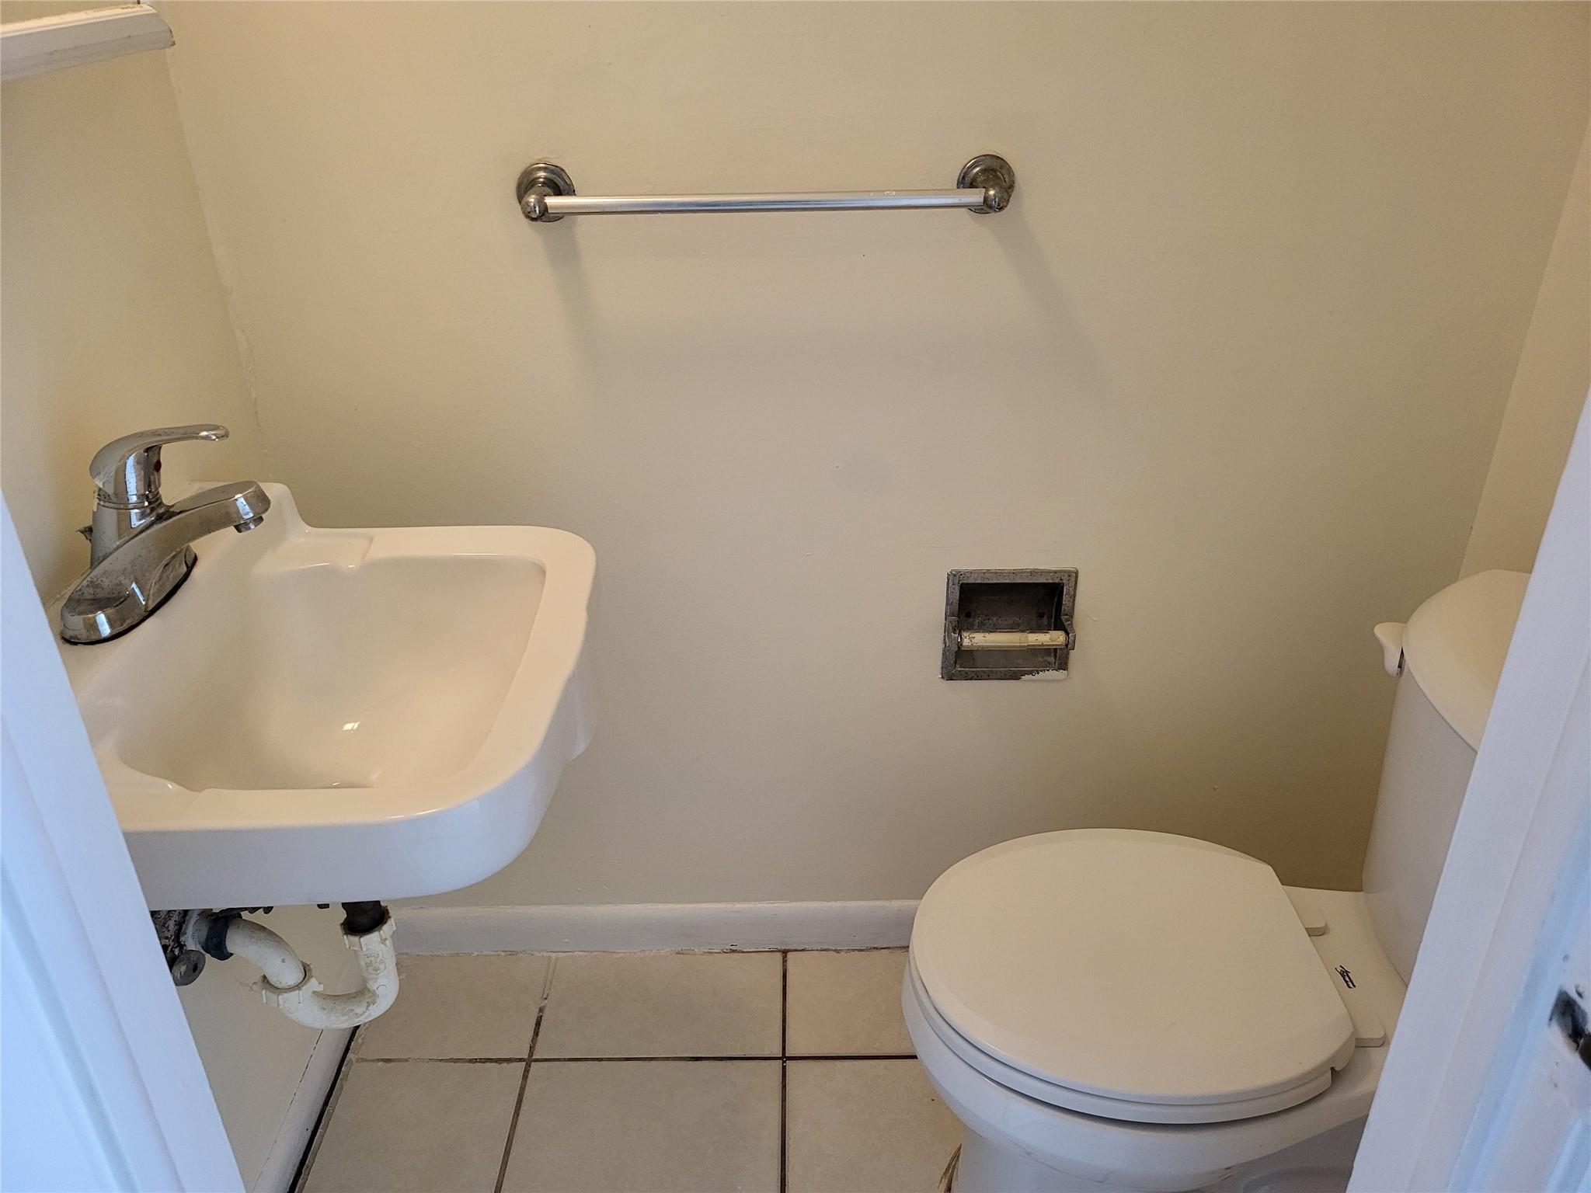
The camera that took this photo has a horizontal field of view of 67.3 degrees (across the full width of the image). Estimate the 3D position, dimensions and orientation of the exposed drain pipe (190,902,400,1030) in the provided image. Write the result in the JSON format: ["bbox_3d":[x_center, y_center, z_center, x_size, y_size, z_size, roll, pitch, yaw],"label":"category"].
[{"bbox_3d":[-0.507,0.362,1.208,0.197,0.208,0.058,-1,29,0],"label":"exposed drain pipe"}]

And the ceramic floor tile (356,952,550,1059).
[{"bbox_3d":[-0.475,0.574,1.671,0.232,0.009,0.187,-1,29,0],"label":"ceramic floor tile"}]

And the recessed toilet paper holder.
[{"bbox_3d":[0.267,0.032,1.507,0.161,0.158,0.064,-1,29,0],"label":"recessed toilet paper holder"}]

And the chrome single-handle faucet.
[{"bbox_3d":[-0.513,-0.066,0.984,0.165,0.153,0.162,-1,29,0],"label":"chrome single-handle faucet"}]

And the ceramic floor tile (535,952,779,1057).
[{"bbox_3d":[-0.184,0.570,1.669,0.337,0.009,0.187,-1,29,0],"label":"ceramic floor tile"}]

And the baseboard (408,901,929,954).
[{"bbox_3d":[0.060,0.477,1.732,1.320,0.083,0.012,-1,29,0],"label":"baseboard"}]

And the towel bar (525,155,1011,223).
[{"bbox_3d":[-0.031,-0.405,1.207,0.515,0.059,0.074,-1,29,0],"label":"towel bar"}]

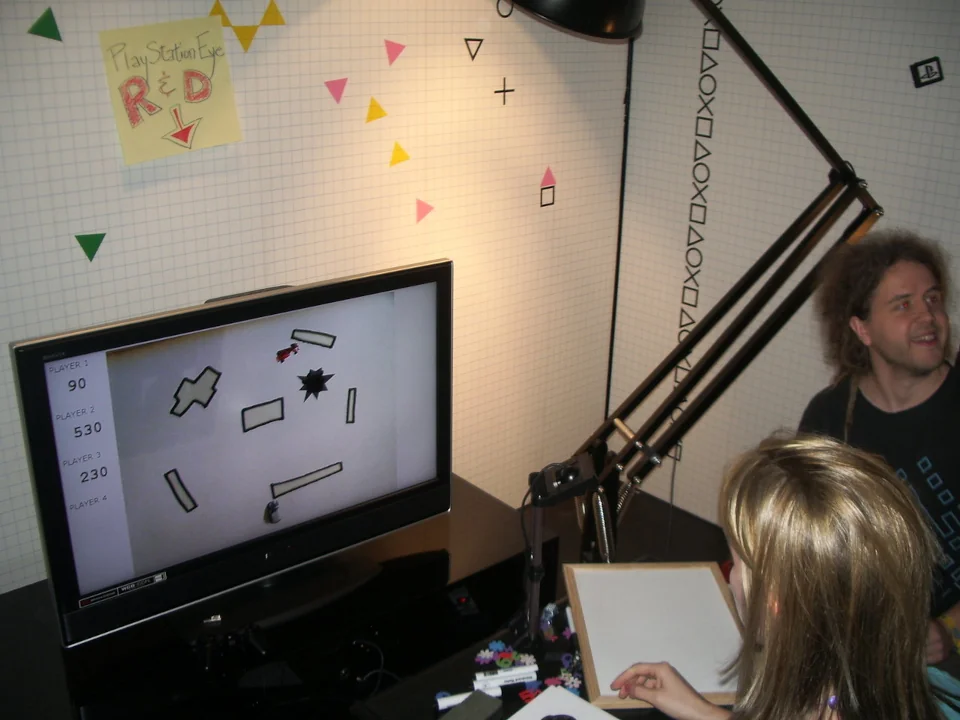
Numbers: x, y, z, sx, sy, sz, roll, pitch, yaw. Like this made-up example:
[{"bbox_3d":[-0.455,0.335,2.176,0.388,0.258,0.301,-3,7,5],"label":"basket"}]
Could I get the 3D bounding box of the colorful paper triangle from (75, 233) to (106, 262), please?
[{"bbox_3d":[-0.831,-0.238,2.076,0.070,0.062,0.005,-12,24,-40],"label":"colorful paper triangle"}]

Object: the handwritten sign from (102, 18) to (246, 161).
[{"bbox_3d":[-0.661,-0.583,2.091,0.283,0.285,0.012,-24,31,-35],"label":"handwritten sign"}]

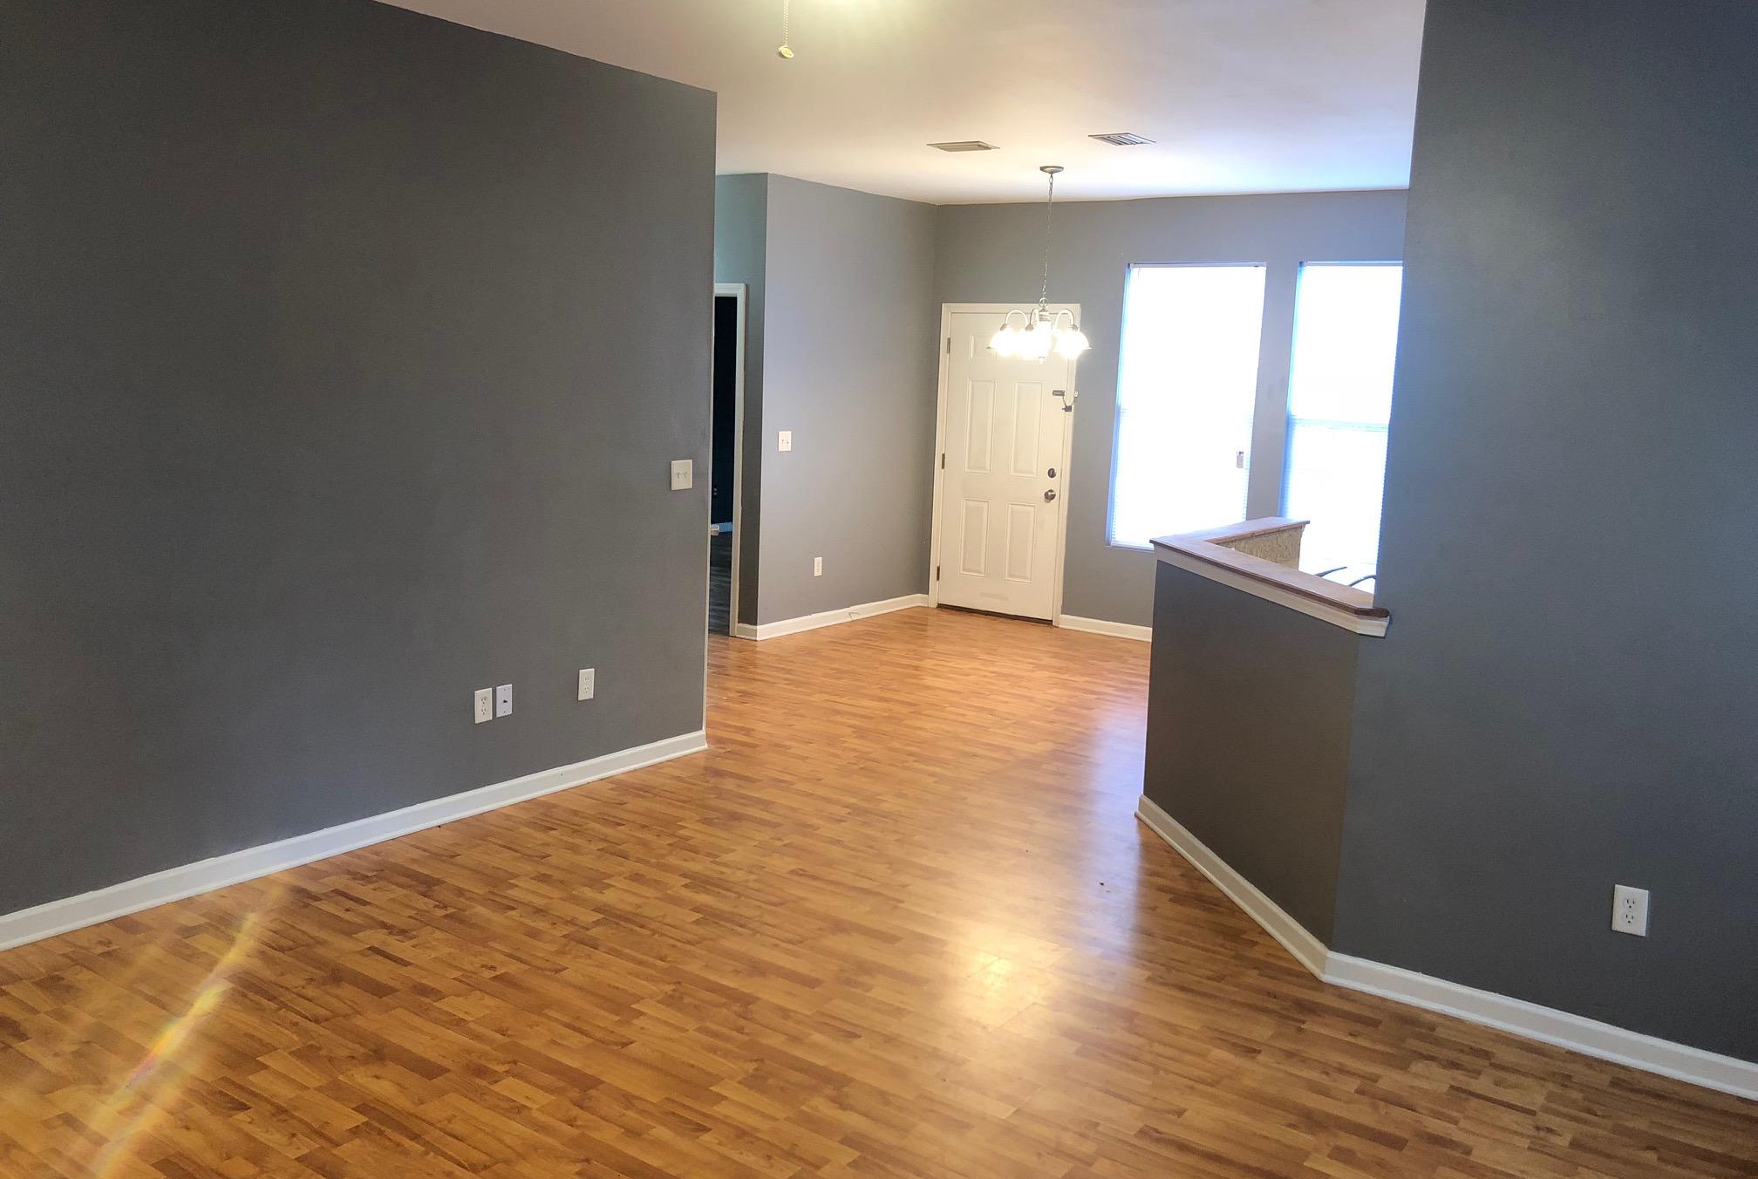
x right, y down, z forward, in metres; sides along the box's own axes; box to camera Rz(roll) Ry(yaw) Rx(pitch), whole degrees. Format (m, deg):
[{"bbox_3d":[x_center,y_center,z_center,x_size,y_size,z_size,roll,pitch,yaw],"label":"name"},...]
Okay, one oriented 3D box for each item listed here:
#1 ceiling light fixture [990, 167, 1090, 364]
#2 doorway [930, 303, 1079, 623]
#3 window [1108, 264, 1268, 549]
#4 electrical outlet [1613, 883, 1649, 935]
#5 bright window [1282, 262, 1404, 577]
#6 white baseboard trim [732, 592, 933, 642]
[{"bbox_3d":[0.903,-1.740,7.664,0.535,1.017,0.535,2,9,0],"label":"ceiling light fixture"},{"bbox_3d":[0.840,-0.856,9.630,1.051,2.104,0.101,8,11,35],"label":"doorway"},{"bbox_3d":[1.913,-1.111,8.836,0.906,1.782,0.098,8,11,35],"label":"window"},{"bbox_3d":[1.846,0.791,3.494,0.072,0.115,0.010,8,11,35],"label":"electrical outlet"},{"bbox_3d":[2.828,-0.976,8.192,0.906,1.782,0.098,8,11,35],"label":"bright window"},{"bbox_3d":[-0.262,0.165,9.352,0.183,0.085,1.875,8,11,35],"label":"white baseboard trim"}]

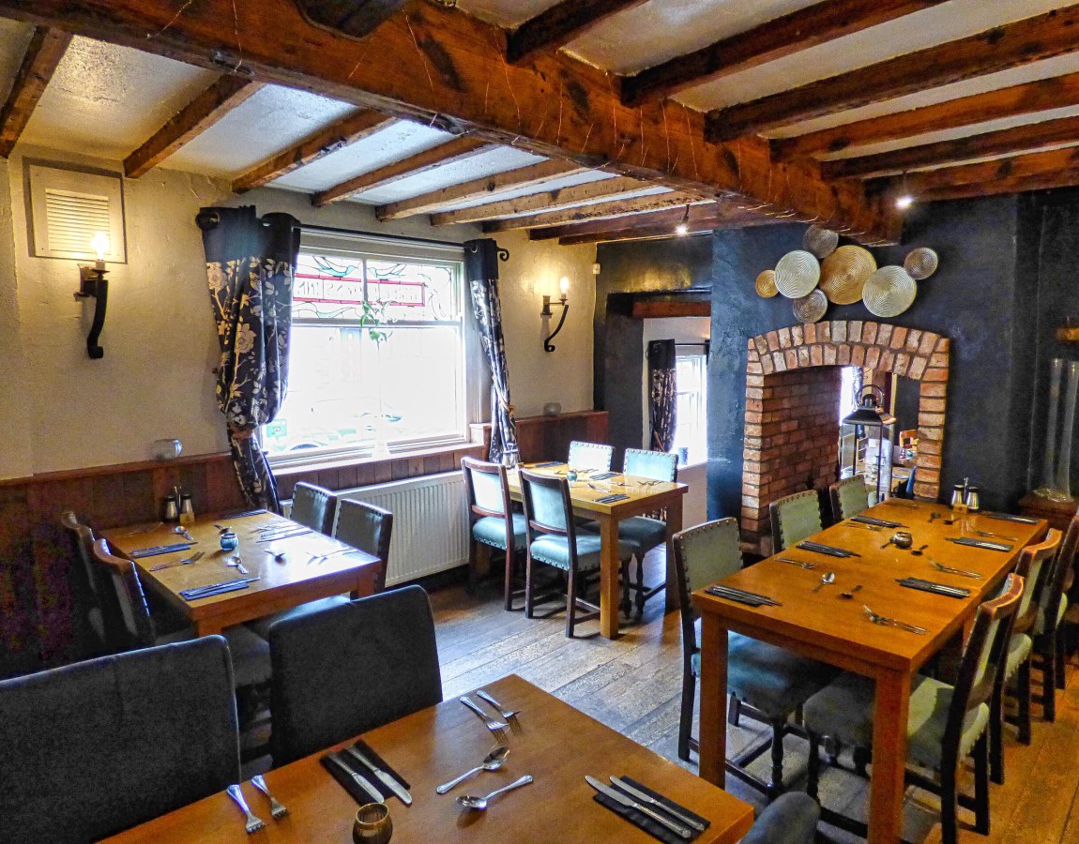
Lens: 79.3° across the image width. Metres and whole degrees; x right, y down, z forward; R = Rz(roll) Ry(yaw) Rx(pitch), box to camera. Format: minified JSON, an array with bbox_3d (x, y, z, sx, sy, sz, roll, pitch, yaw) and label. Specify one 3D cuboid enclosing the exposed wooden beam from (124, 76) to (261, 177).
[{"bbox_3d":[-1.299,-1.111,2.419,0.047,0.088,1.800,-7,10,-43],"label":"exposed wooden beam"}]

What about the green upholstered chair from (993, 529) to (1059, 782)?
[{"bbox_3d":[1.711,0.859,2.611,0.450,0.900,0.480,-7,10,-40],"label":"green upholstered chair"}]

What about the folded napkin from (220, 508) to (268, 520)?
[{"bbox_3d":[-1.552,0.476,3.403,0.222,0.013,0.070,-7,10,-43],"label":"folded napkin"}]

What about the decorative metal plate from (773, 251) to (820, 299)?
[{"bbox_3d":[1.566,-0.896,3.951,0.025,0.292,0.292,-7,10,-43],"label":"decorative metal plate"}]

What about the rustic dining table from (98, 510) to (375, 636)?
[{"bbox_3d":[-1.324,0.913,2.865,1.200,0.750,0.710,6,9,45],"label":"rustic dining table"}]

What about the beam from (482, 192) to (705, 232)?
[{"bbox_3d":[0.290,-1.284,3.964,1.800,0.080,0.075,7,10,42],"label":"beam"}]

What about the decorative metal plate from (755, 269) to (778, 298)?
[{"bbox_3d":[1.405,-0.850,4.006,0.173,0.173,0.025,5,8,39],"label":"decorative metal plate"}]

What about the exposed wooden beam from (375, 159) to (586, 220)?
[{"bbox_3d":[-0.384,-1.197,3.338,0.055,0.088,1.580,-6,9,-43],"label":"exposed wooden beam"}]

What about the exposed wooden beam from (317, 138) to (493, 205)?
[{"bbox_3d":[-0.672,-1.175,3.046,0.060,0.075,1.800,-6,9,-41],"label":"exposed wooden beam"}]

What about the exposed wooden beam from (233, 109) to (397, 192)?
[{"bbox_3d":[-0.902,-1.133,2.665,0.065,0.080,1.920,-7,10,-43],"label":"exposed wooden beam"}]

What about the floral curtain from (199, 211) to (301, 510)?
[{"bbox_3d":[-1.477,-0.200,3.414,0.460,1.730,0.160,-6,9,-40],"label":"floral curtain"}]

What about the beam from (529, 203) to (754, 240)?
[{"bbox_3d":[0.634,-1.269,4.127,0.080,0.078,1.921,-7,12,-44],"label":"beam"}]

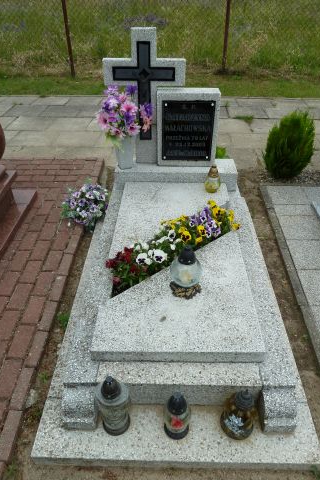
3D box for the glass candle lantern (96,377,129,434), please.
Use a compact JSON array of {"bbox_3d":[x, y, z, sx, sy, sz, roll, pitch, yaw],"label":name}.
[{"bbox_3d":[-0.178,0.619,1.332,0.121,0.346,0.121,1,41,1],"label":"glass candle lantern"}]

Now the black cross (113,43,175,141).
[{"bbox_3d":[-0.097,-0.893,2.146,0.373,0.587,0.022,1,41,1],"label":"black cross"}]

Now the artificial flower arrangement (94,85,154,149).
[{"bbox_3d":[-0.217,-0.750,2.129,0.340,0.370,0.300,1,41,1],"label":"artificial flower arrangement"}]

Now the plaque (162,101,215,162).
[{"bbox_3d":[0.179,-0.701,2.255,0.331,0.396,0.020,1,39,1],"label":"plaque"}]

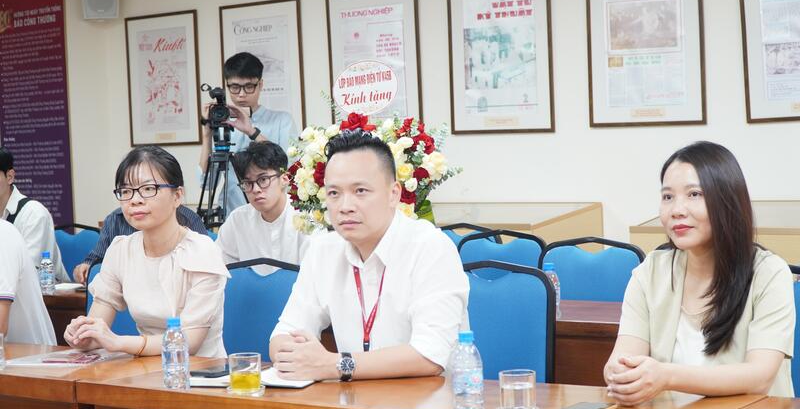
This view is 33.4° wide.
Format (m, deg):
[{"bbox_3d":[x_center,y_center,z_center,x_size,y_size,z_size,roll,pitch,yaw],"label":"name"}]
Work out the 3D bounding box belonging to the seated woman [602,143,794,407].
[{"bbox_3d":[0.657,0.495,2.739,0.460,1.250,0.640,0,4,34],"label":"seated woman"}]

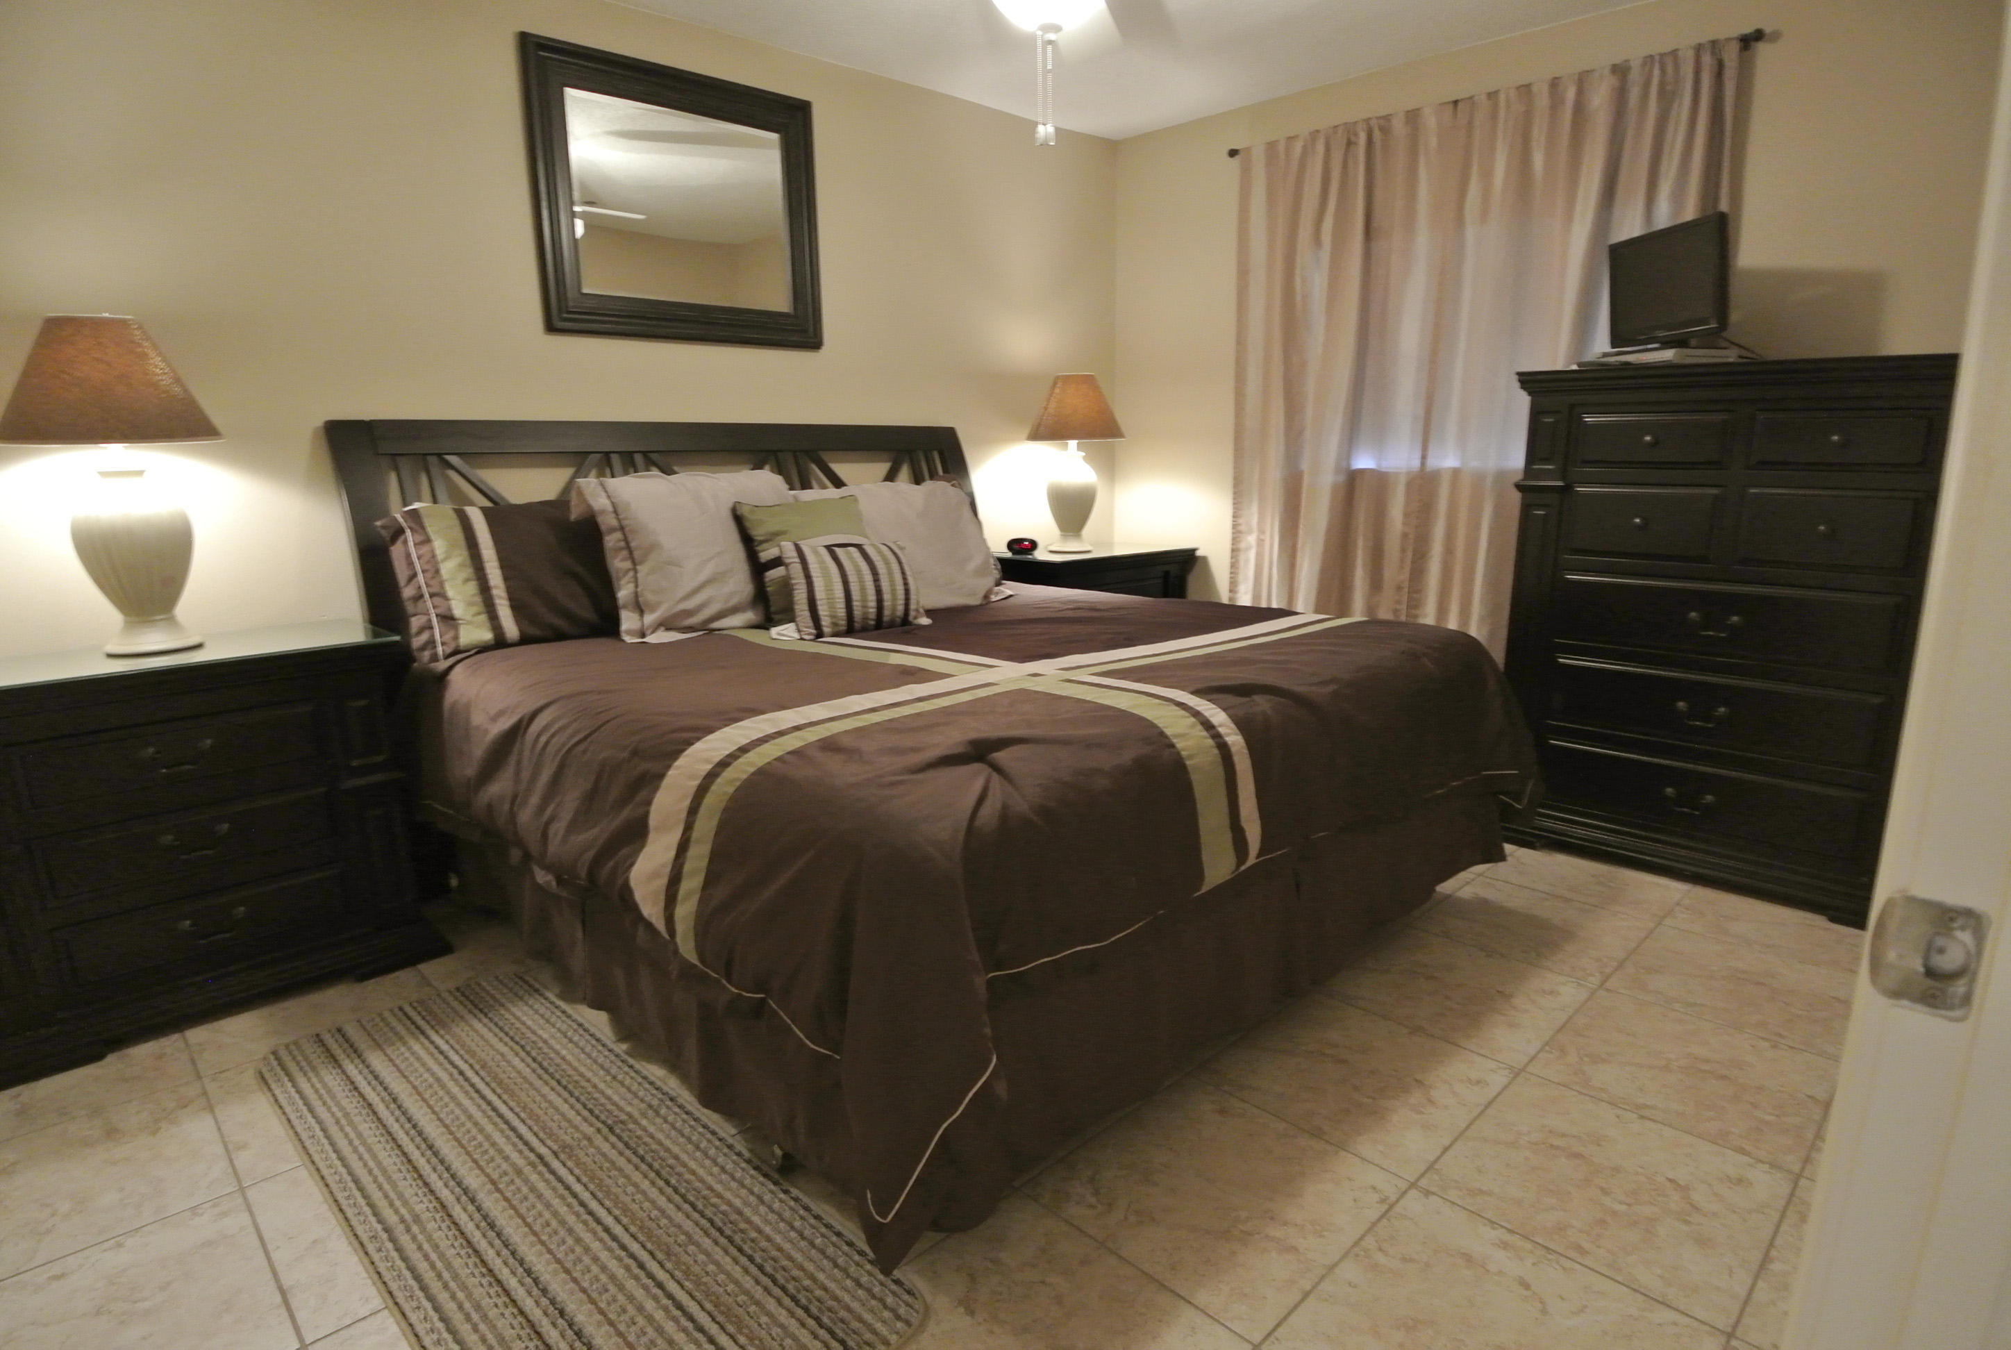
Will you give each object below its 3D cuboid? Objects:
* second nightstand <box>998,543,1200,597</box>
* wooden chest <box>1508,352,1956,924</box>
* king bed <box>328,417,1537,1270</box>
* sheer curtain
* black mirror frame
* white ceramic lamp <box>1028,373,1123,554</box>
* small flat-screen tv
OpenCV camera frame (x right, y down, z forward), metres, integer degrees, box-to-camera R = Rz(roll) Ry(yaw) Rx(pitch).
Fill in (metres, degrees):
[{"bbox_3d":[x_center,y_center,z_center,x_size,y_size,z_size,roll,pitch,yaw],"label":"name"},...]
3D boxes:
[{"bbox_3d":[0.311,-0.100,3.811,0.675,0.736,0.440,-13,18,-42],"label":"second nightstand"},{"bbox_3d":[1.894,-0.131,2.678,1.046,1.309,0.480,11,17,39],"label":"wooden chest"},{"bbox_3d":[-0.181,-0.061,2.669,2.116,1.190,2.115,-13,18,-42],"label":"king bed"},{"bbox_3d":[1.432,-0.825,3.499,0.120,2.084,1.582,-13,18,-42],"label":"sheer curtain"},{"bbox_3d":[-0.972,-1.421,3.084,0.917,0.763,0.050,-13,18,-42],"label":"black mirror frame"},{"bbox_3d":[0.244,-0.779,3.718,0.366,0.630,0.366,0,13,0],"label":"white ceramic lamp"},{"bbox_3d":[1.722,-1.022,2.620,0.100,0.305,0.430,0,13,2],"label":"small flat-screen tv"}]

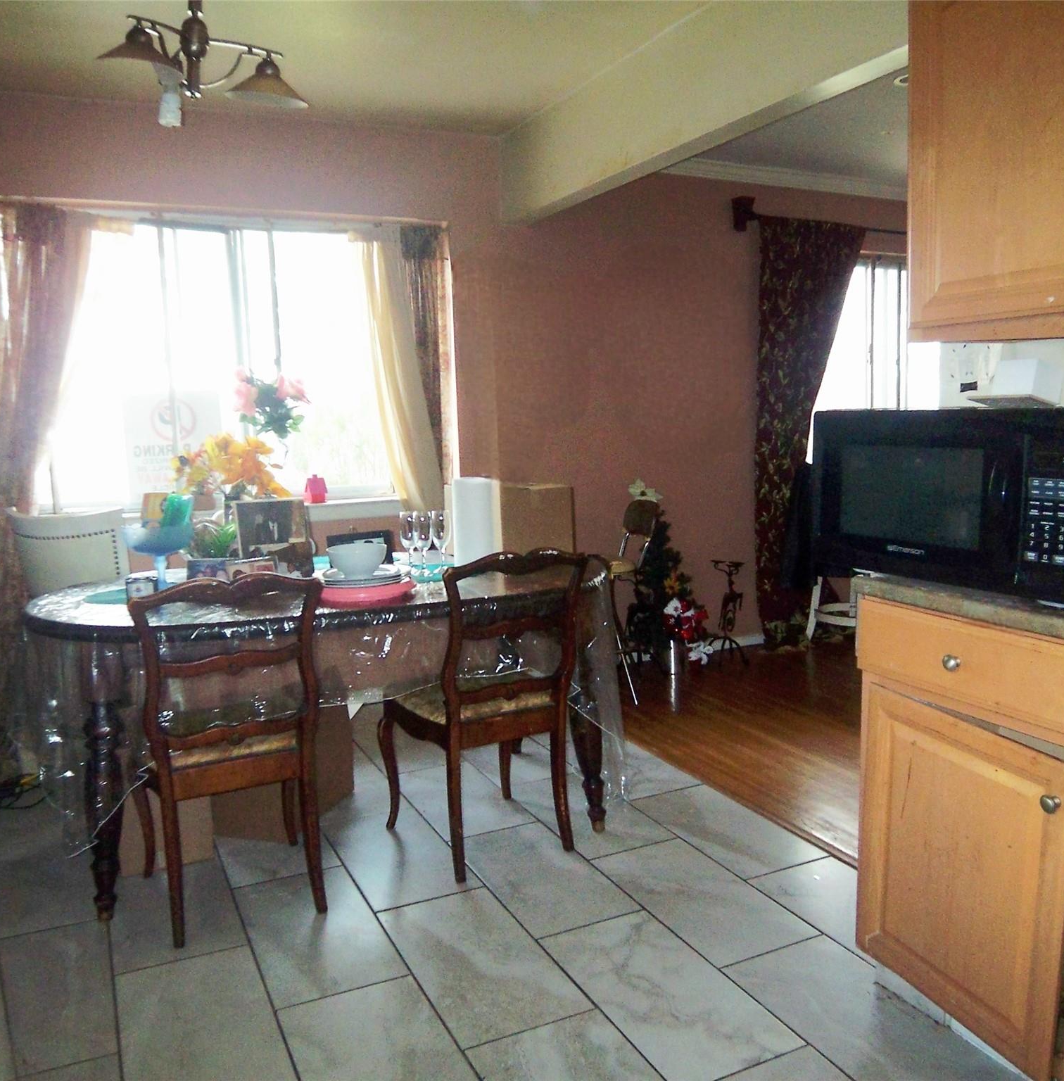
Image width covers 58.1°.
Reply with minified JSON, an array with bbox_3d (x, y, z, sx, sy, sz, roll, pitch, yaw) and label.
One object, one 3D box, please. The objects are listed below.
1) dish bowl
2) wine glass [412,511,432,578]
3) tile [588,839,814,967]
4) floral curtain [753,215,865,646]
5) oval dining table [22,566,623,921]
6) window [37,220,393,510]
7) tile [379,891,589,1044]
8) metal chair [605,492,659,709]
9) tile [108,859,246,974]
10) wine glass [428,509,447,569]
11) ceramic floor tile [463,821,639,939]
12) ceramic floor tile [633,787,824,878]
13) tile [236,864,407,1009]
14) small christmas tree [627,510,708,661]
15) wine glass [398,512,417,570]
[{"bbox_3d":[-0.481,0.060,2.648,0.168,0.080,0.168,-2,7,0],"label":"dish bowl"},{"bbox_3d":[-0.328,0.008,2.943,0.060,0.188,0.060,-5,8,-25],"label":"wine glass"},{"bbox_3d":[0.428,0.926,2.493,0.303,0.010,0.600,-5,9,-26],"label":"tile"},{"bbox_3d":[1.455,-0.537,4.992,0.710,2.170,0.130,-5,9,-26],"label":"floral curtain"},{"bbox_3d":[-0.572,0.495,2.937,1.680,0.775,1.000,-4,8,-20],"label":"oval dining table"},{"bbox_3d":[-1.242,-0.692,3.874,1.500,1.130,0.100,-5,8,-25],"label":"window"},{"bbox_3d":[-0.128,0.968,2.214,0.304,0.012,0.608,-5,8,-25],"label":"tile"},{"bbox_3d":[0.230,0.257,4.171,0.500,0.880,0.430,-4,8,-17],"label":"metal chair"},{"bbox_3d":[-0.946,0.958,2.514,0.304,0.012,0.608,-5,8,-25],"label":"tile"},{"bbox_3d":[-0.283,0.000,2.994,0.060,0.188,0.060,-5,8,-25],"label":"wine glass"},{"bbox_3d":[0.018,0.917,2.632,0.303,0.010,0.600,-5,9,-26],"label":"ceramic floor tile"},{"bbox_3d":[0.574,0.869,2.884,0.298,0.010,0.600,-5,9,-26],"label":"ceramic floor tile"},{"bbox_3d":[-0.538,0.963,2.365,0.304,0.012,0.608,-5,8,-25],"label":"tile"},{"bbox_3d":[0.628,0.216,4.511,0.400,0.780,0.390,-1,8,0],"label":"small christmas tree"},{"bbox_3d":[-0.378,0.003,2.996,0.060,0.188,0.060,-5,8,-25],"label":"wine glass"}]

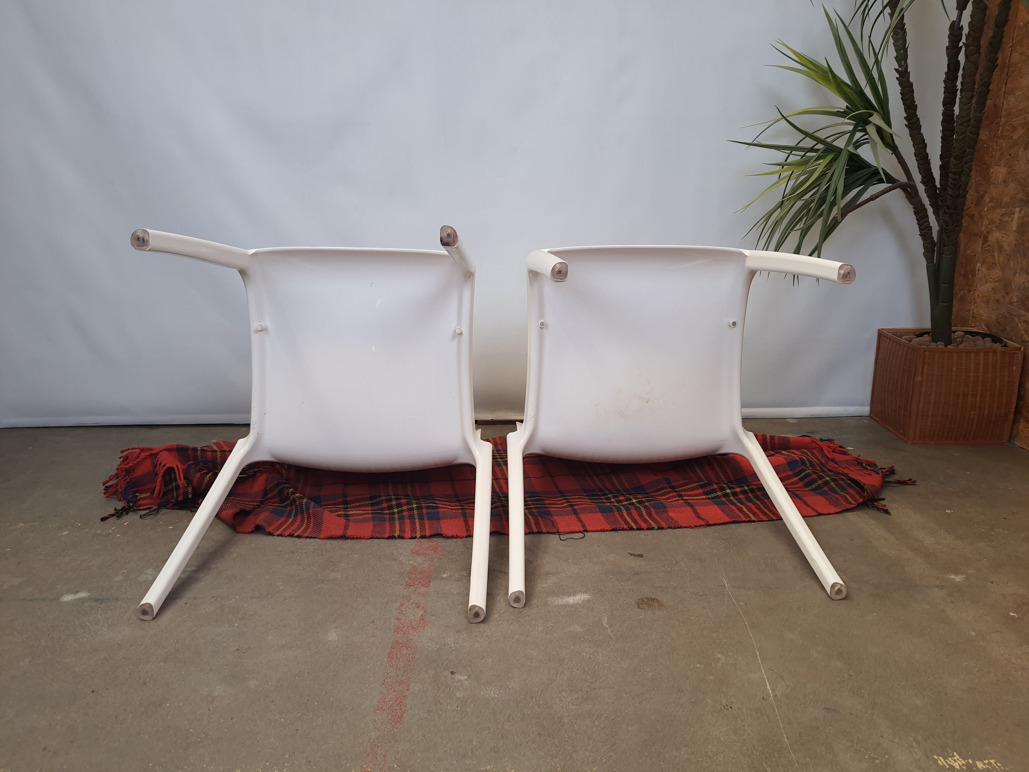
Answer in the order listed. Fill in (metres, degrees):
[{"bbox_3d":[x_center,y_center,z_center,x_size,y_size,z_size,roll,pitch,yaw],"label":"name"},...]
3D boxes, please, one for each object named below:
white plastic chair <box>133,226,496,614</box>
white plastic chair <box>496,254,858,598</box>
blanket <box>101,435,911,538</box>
[{"bbox_3d":[-0.283,-0.026,1.379,0.490,0.535,0.785,1,16,-2],"label":"white plastic chair"},{"bbox_3d":[0.236,-0.035,1.428,0.490,0.535,0.785,0,19,0],"label":"white plastic chair"},{"bbox_3d":[-0.015,0.168,1.580,1.570,0.065,0.530,0,13,0],"label":"blanket"}]

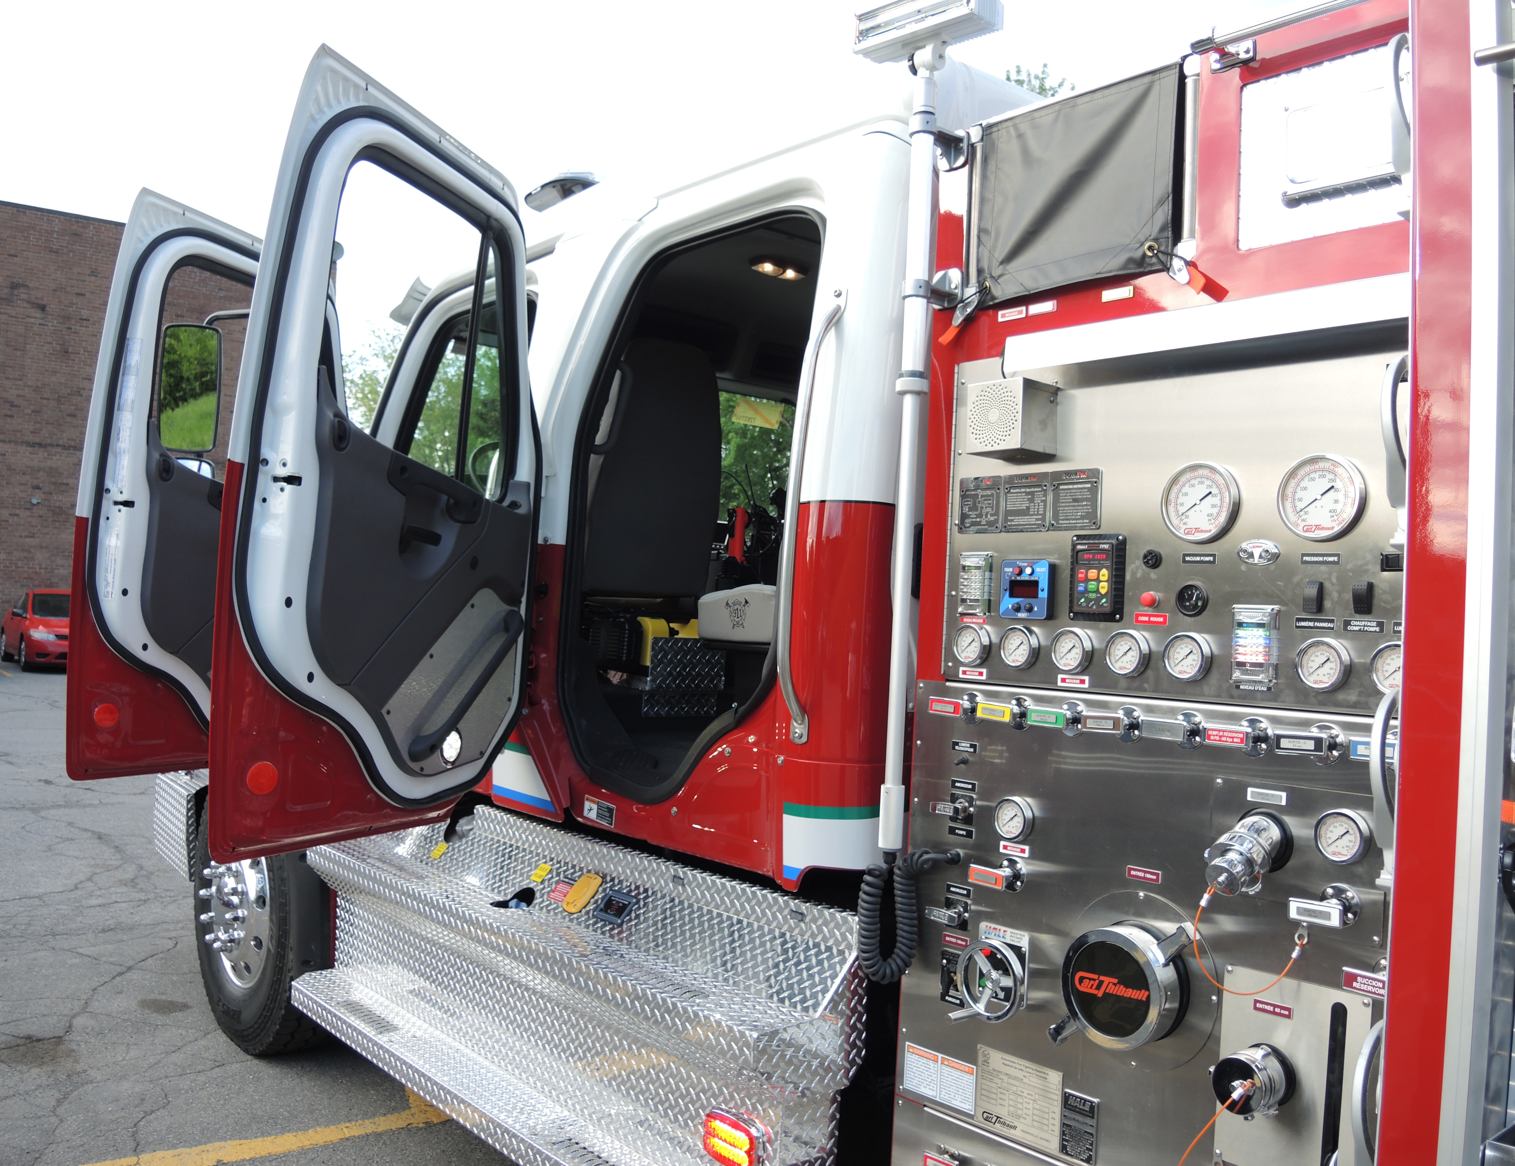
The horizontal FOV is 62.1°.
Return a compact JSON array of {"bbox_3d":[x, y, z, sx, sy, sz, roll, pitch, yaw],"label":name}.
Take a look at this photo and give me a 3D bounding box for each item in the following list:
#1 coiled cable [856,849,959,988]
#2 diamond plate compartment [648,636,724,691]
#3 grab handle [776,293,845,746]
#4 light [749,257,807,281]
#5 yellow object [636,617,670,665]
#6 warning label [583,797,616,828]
[{"bbox_3d":[0.246,0.538,2.030,0.100,0.205,0.145,5,-3,-41],"label":"coiled cable"},{"bbox_3d":[-0.258,0.236,3.655,0.272,0.147,0.200,5,-3,-41],"label":"diamond plate compartment"},{"bbox_3d":[0.094,-0.134,2.555,0.080,0.925,0.045,9,-5,-41],"label":"grab handle"},{"bbox_3d":[0.061,-0.900,3.600,0.190,0.035,0.100,5,-3,-41],"label":"light"},{"bbox_3d":[-0.304,0.174,3.720,0.100,0.140,0.130,5,-3,-41],"label":"yellow object"},{"bbox_3d":[-0.392,0.567,3.120,0.003,0.055,0.135,5,1,-41],"label":"warning label"}]

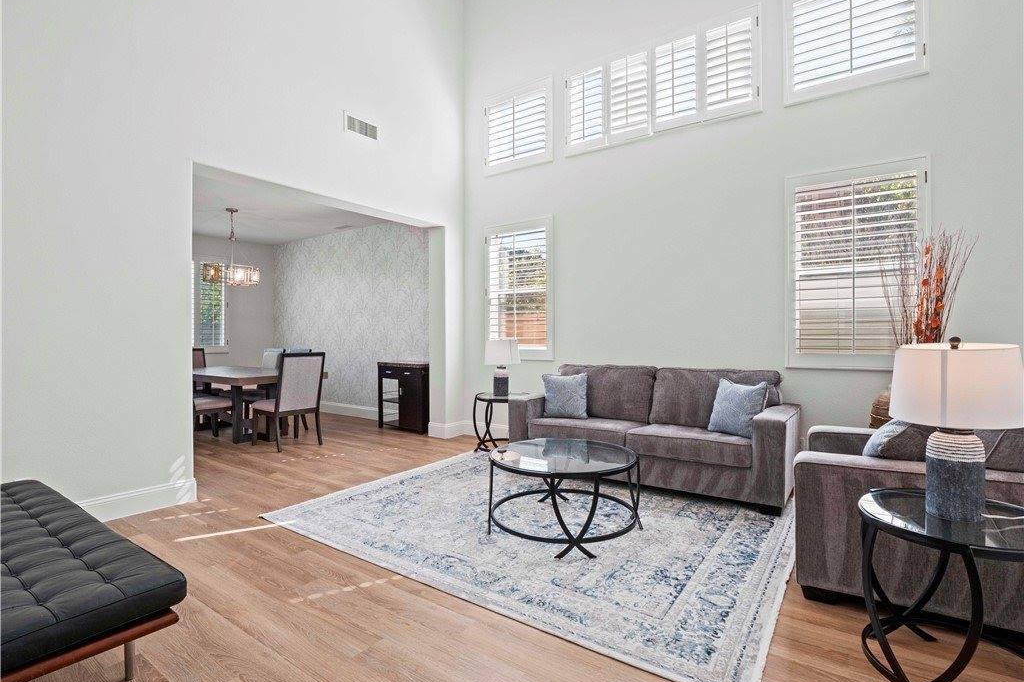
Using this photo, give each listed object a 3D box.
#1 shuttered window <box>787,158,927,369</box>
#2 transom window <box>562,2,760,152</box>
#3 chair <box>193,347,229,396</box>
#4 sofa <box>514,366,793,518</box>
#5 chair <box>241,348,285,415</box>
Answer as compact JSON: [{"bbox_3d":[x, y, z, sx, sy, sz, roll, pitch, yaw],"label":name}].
[{"bbox_3d":[2.631,-0.553,3.664,0.892,1.557,0.080,0,1,34],"label":"shuttered window"},{"bbox_3d":[1.317,-2.357,4.444,1.832,0.906,0.090,0,1,35],"label":"transom window"},{"bbox_3d":[-4.676,0.647,6.979,0.653,1.032,0.508,0,1,34],"label":"chair"},{"bbox_3d":[1.124,0.700,4.073,2.242,0.930,0.870,0,1,35],"label":"sofa"},{"bbox_3d":[-3.564,0.648,6.475,0.508,1.032,0.653,0,1,34],"label":"chair"}]

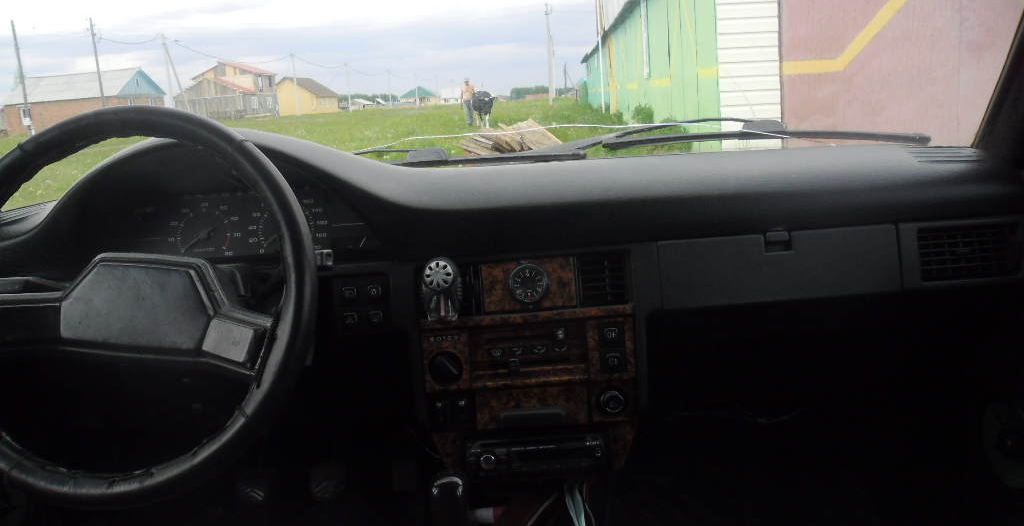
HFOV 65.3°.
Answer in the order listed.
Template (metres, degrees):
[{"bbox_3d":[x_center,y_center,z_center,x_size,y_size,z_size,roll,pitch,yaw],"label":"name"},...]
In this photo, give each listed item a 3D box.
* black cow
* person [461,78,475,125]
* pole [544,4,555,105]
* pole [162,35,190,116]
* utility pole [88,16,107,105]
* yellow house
[{"bbox_3d":[-1.093,-5.522,28.770,0.720,1.280,2.050,-4,12,-4],"label":"black cow"},{"bbox_3d":[-1.663,-5.911,29.324,0.550,1.740,0.420,-2,12,3],"label":"person"},{"bbox_3d":[3.231,-17.578,67.653,0.350,8.360,0.300,-2,12,4],"label":"pole"},{"bbox_3d":[-32.985,-18.046,78.811,0.350,8.390,3.600,-2,12,4],"label":"pole"},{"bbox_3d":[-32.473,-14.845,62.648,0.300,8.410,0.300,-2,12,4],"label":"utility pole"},{"bbox_3d":[-32.948,-25.685,123.537,9.380,5.510,12.500,-2,12,4],"label":"yellow house"}]

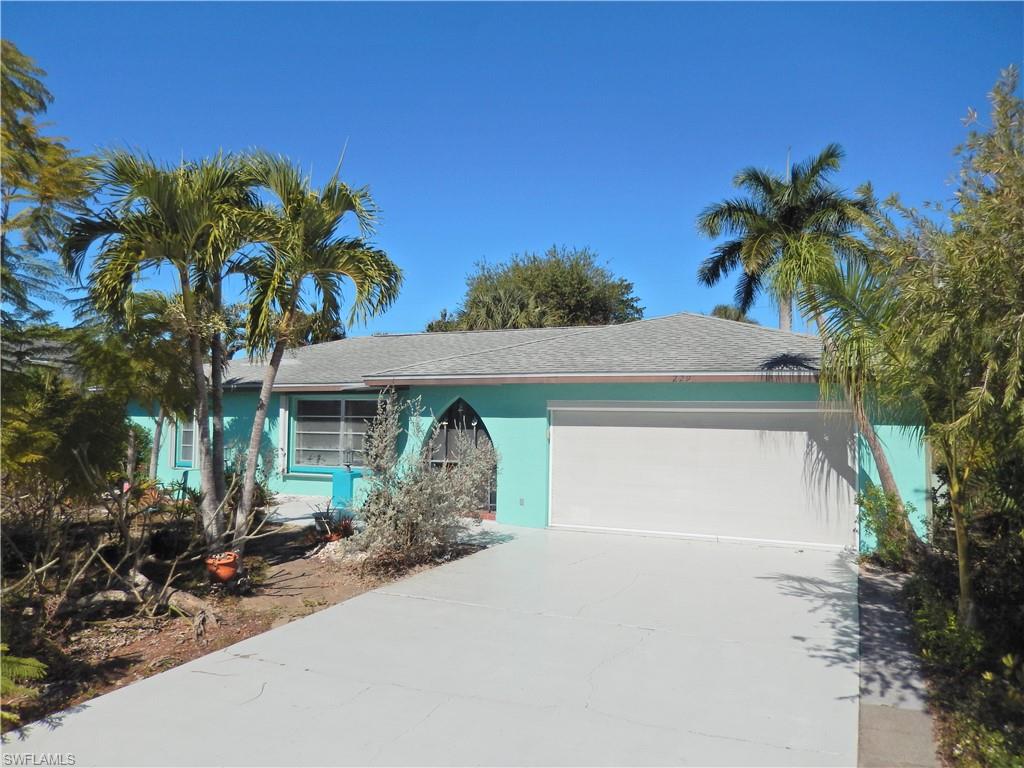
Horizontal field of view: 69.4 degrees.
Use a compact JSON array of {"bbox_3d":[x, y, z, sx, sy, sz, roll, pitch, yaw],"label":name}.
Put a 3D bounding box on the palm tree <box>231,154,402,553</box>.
[{"bbox_3d":[-2.617,-0.315,9.900,2.300,5.500,2.300,0,-1,0],"label":"palm tree"}]

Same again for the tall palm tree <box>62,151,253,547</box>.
[{"bbox_3d":[-4.828,-0.389,10.100,2.650,5.600,2.600,0,-1,0],"label":"tall palm tree"}]

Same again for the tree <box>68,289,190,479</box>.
[{"bbox_3d":[-7.820,0.260,15.400,2.550,4.400,2.500,0,-1,0],"label":"tree"}]

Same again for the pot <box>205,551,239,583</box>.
[{"bbox_3d":[-3.516,2.215,8.950,0.380,0.340,0.380,0,-1,0],"label":"pot"}]

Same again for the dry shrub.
[{"bbox_3d":[-1.228,1.299,10.500,1.950,2.250,1.700,0,-1,0],"label":"dry shrub"}]

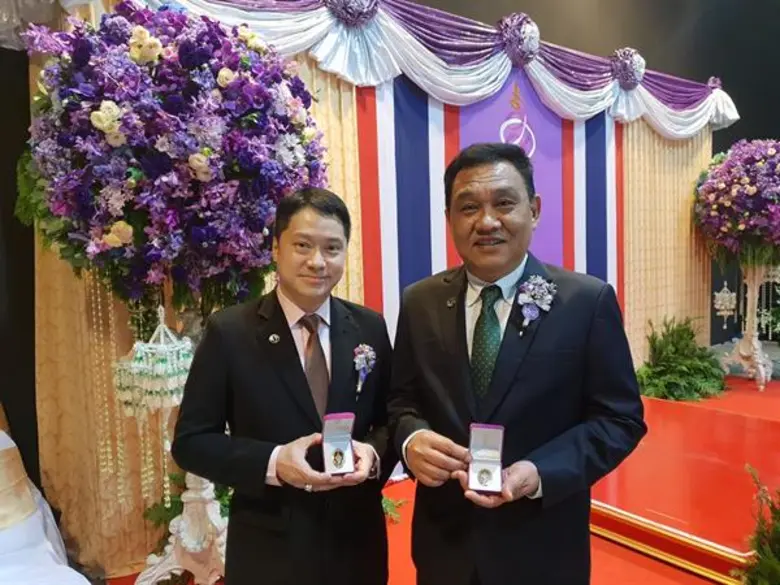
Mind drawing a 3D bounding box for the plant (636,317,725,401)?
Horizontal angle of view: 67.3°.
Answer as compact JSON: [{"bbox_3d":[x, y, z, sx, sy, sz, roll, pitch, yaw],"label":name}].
[{"bbox_3d":[2.655,0.611,5.407,0.800,0.700,0.600,-4,4,-35],"label":"plant"}]

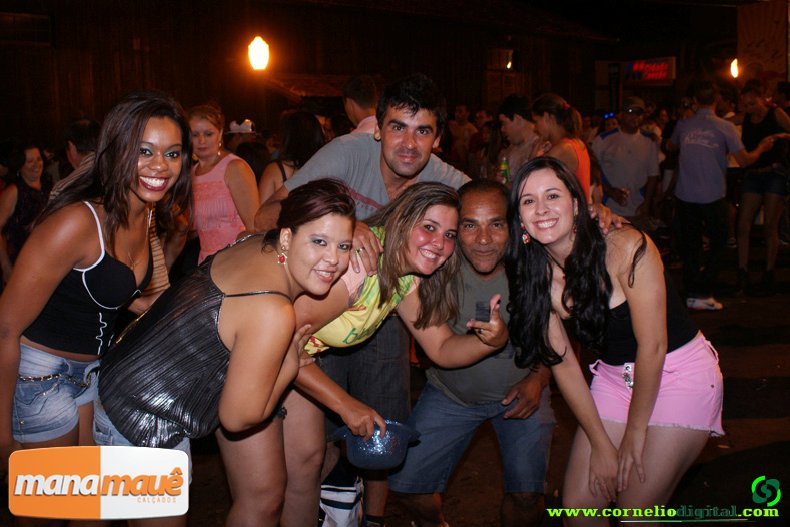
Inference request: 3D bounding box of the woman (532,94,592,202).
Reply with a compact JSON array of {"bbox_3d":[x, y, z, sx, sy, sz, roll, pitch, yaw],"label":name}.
[{"bbox_3d":[0.945,-0.200,4.690,0.380,1.590,0.460,3,11,19],"label":"woman"}]

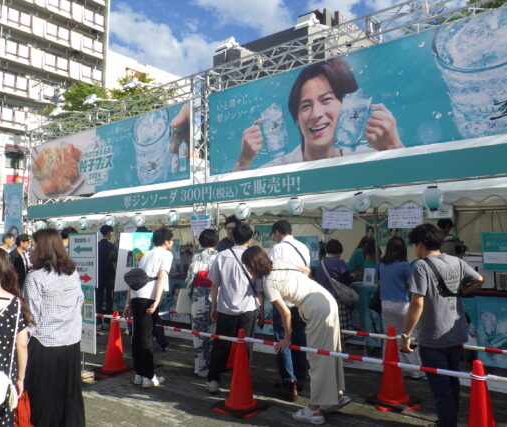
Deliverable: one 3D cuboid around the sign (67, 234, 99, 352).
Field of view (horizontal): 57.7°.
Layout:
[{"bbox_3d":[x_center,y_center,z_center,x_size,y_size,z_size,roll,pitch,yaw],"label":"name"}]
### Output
[{"bbox_3d":[-1.904,0.893,5.150,0.510,1.355,0.030,-3,-5,32],"label":"sign"}]

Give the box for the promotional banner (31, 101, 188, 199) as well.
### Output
[{"bbox_3d":[-3.076,-1.039,8.977,5.180,1.260,0.050,-4,-6,37],"label":"promotional banner"}]

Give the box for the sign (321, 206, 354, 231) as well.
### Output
[{"bbox_3d":[1.079,0.050,5.898,0.420,0.297,0.015,-4,-6,37],"label":"sign"}]

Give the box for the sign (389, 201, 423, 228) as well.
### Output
[{"bbox_3d":[1.788,0.025,5.407,0.415,0.297,0.015,-4,-6,37],"label":"sign"}]

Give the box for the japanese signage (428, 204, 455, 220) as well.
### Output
[{"bbox_3d":[2.105,-0.032,5.167,0.290,0.205,0.015,-4,-6,37],"label":"japanese signage"}]

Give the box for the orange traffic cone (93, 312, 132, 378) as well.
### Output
[{"bbox_3d":[-1.643,1.510,5.448,0.390,0.700,0.390,-4,-6,41],"label":"orange traffic cone"}]

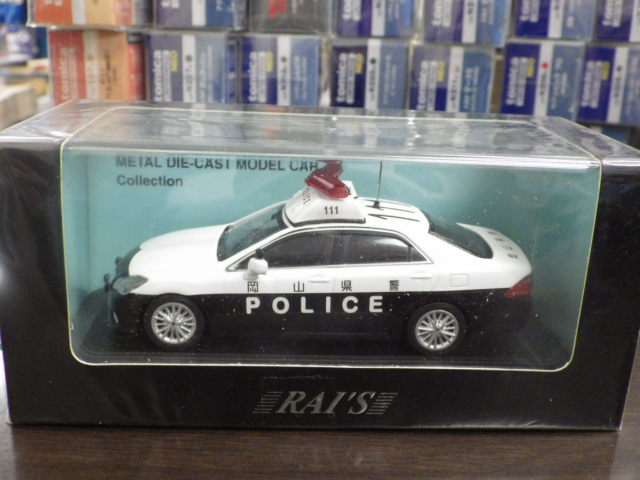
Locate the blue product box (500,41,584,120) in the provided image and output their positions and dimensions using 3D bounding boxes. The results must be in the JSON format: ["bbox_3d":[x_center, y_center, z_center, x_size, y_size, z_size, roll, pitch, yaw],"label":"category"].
[{"bbox_3d":[0.120,-0.103,0.469,0.045,0.044,0.085,0,19,-7],"label":"blue product box"}]

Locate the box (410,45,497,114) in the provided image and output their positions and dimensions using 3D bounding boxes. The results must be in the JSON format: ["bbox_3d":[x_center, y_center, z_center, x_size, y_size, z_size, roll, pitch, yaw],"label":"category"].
[{"bbox_3d":[0.066,-0.096,0.452,0.045,0.044,0.085,0,19,-7],"label":"box"}]

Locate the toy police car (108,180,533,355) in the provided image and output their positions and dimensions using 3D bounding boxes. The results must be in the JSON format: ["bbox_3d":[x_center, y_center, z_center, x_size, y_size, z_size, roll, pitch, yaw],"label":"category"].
[{"bbox_3d":[-0.001,0.000,0.205,0.115,0.046,0.045,1,18,-3],"label":"toy police car"}]

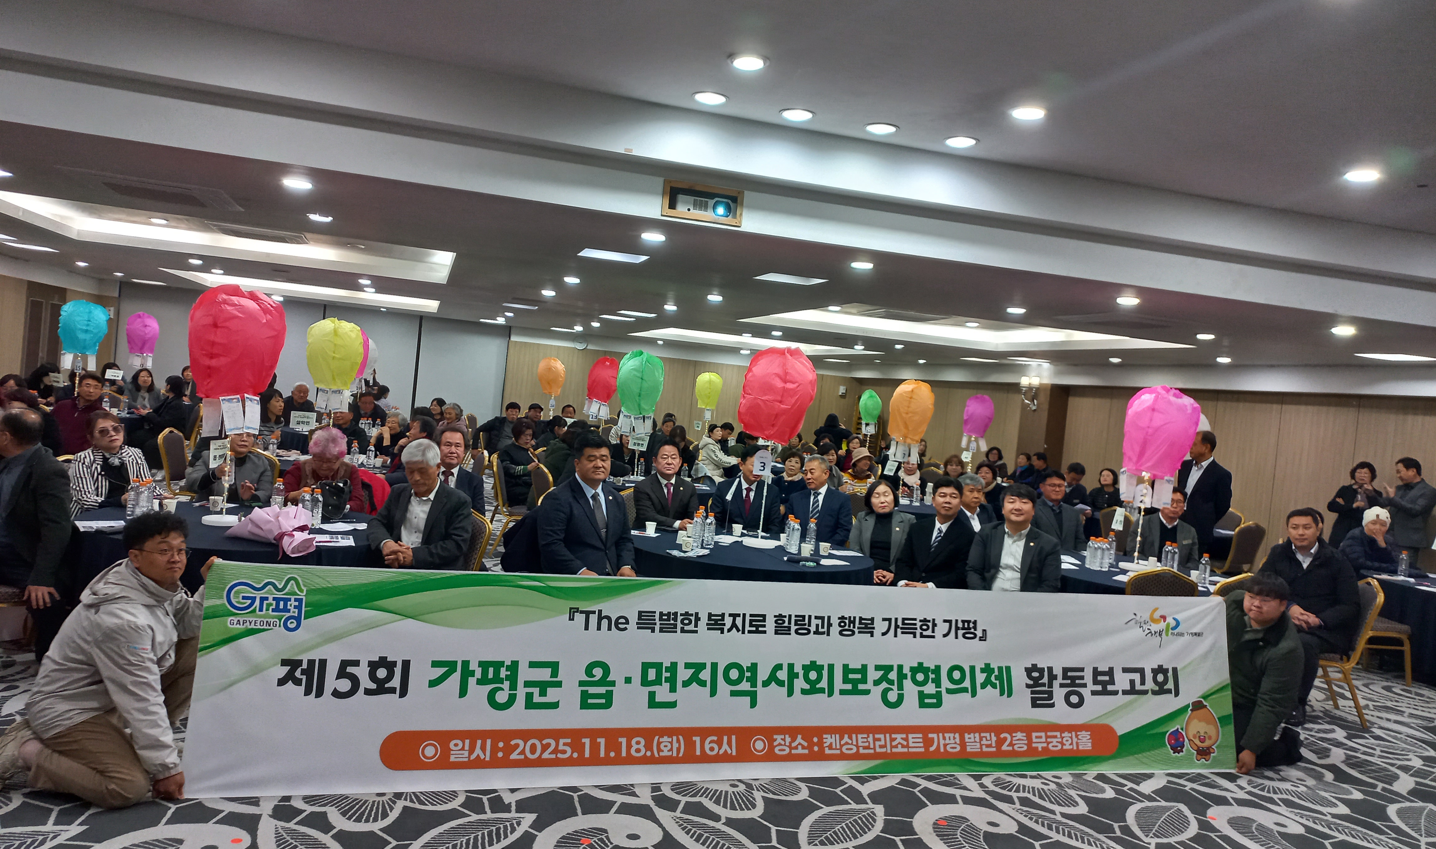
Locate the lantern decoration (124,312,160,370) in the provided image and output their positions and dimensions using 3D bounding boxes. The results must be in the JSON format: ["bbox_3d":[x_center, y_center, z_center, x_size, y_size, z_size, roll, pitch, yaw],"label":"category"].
[{"bbox_3d":[-8.943,-1.301,16.100,0.490,0.880,0.490,4,2,-29],"label":"lantern decoration"}]

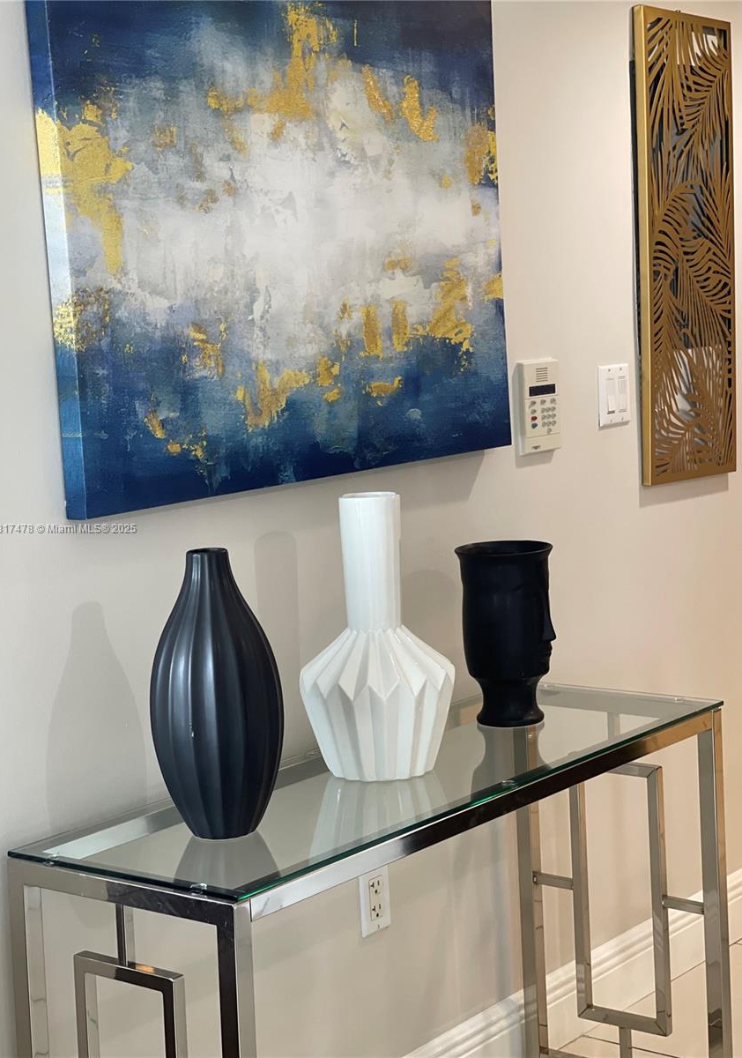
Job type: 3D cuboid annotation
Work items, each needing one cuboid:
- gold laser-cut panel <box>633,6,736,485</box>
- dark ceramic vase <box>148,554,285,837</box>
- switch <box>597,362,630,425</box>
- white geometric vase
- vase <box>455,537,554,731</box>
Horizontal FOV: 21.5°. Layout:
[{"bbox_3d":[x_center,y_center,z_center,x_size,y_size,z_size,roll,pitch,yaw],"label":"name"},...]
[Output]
[{"bbox_3d":[0.636,-0.566,3.945,0.028,0.918,0.358,3,9,38],"label":"gold laser-cut panel"},{"bbox_3d":[-0.202,0.215,2.585,0.176,0.377,0.176,-3,7,0],"label":"dark ceramic vase"},{"bbox_3d":[0.469,-0.257,3.775,0.009,0.117,0.115,3,9,38],"label":"switch"},{"bbox_3d":[0.005,0.155,2.870,0.228,0.408,0.228,-3,7,0],"label":"white geometric vase"},{"bbox_3d":[0.226,0.171,3.193,0.166,0.280,0.159,1,8,30],"label":"vase"}]

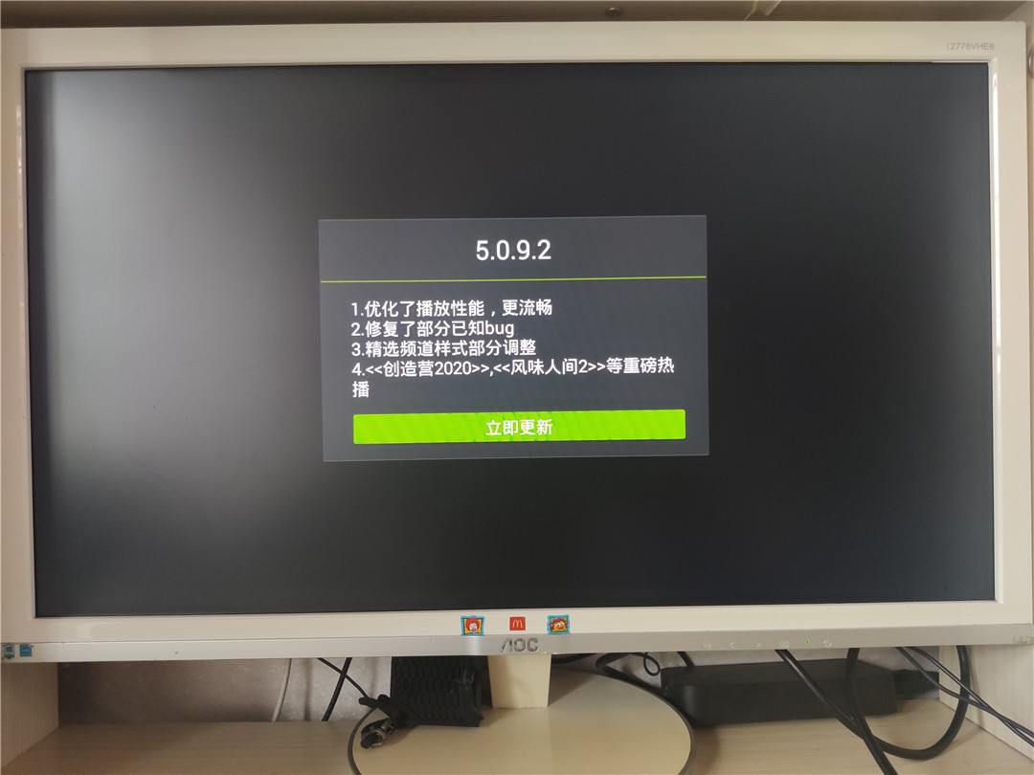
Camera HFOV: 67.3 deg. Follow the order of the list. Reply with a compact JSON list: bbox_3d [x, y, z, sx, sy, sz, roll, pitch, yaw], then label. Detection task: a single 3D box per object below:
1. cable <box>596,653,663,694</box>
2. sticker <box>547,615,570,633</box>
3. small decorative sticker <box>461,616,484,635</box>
[{"bbox_3d":[0.085,0.216,0.587,0.053,0.033,0.035,-1,-2,-1],"label":"cable"},{"bbox_3d":[0.026,0.147,0.482,0.014,0.012,0.001,-1,0,-1],"label":"sticker"},{"bbox_3d":[-0.027,0.148,0.481,0.014,0.012,0.001,-1,0,-1],"label":"small decorative sticker"}]

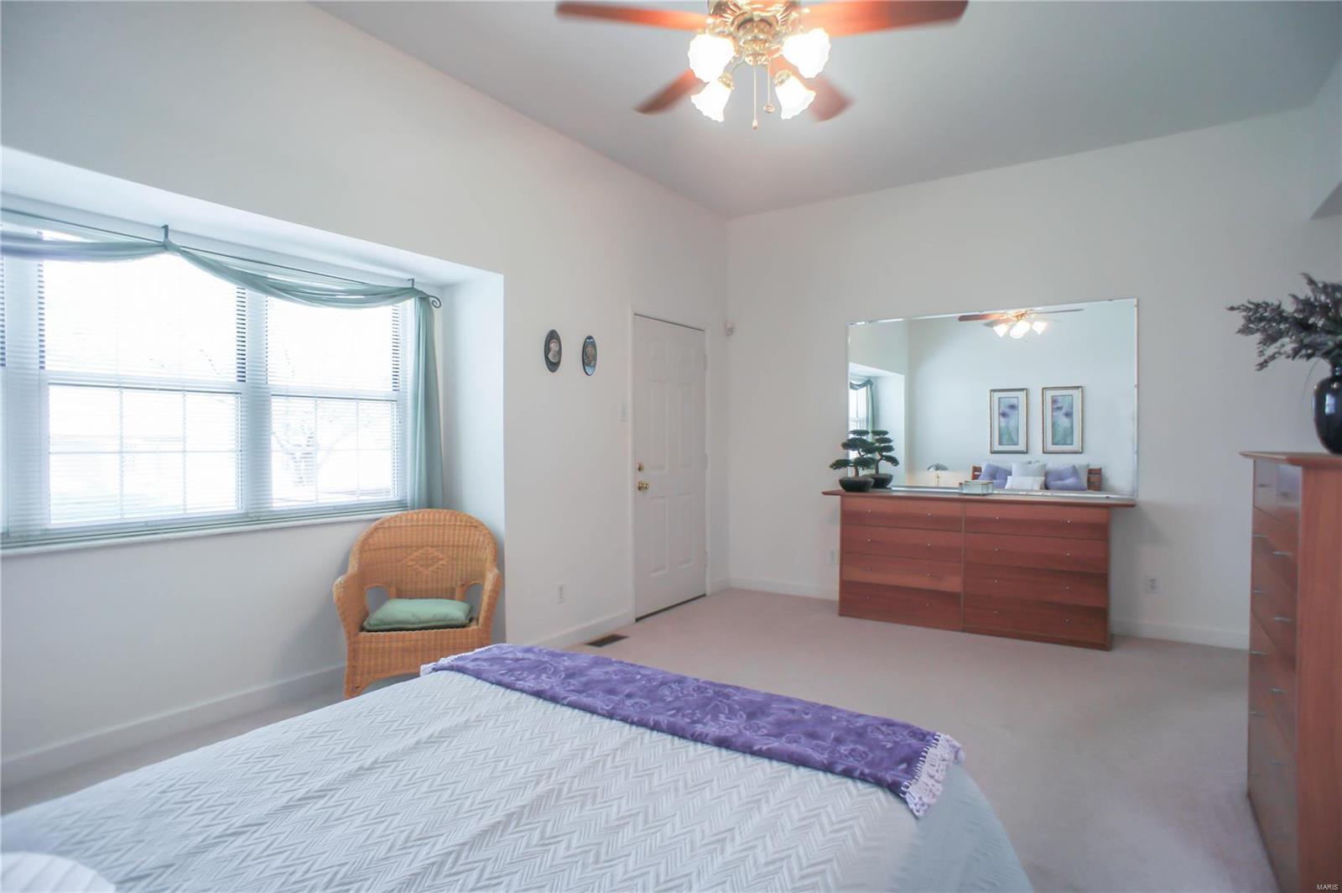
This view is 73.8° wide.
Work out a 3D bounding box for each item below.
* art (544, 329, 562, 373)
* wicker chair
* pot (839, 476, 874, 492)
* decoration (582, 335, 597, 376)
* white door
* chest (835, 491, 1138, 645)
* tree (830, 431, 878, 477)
[{"bbox_3d":[-0.657,-0.533,5.000,0.025,0.242,0.165,0,0,28],"label":"art"},{"bbox_3d":[-1.210,0.735,4.370,0.745,0.860,0.650,0,0,-13],"label":"wicker chair"},{"bbox_3d":[1.300,0.272,6.240,0.245,0.090,0.240,0,0,0],"label":"pot"},{"bbox_3d":[-0.483,-0.541,5.335,0.025,0.240,0.155,0,0,28],"label":"decoration"},{"bbox_3d":[0.012,0.130,6.300,0.060,2.010,1.000,0,0,28],"label":"white door"},{"bbox_3d":[1.935,0.730,5.660,1.870,0.825,0.510,0,0,36],"label":"chest"},{"bbox_3d":[1.278,0.057,6.240,0.300,0.330,0.250,0,0,36],"label":"tree"}]

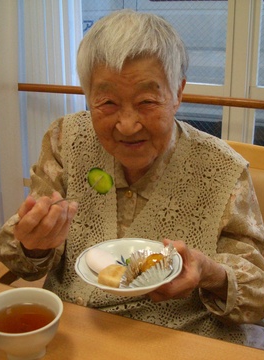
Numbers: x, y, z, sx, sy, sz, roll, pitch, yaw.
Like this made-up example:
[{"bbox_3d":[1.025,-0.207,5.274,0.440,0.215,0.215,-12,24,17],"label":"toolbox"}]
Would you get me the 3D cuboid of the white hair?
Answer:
[{"bbox_3d":[0.002,-0.201,0.790,0.180,0.180,0.200,5,30,11],"label":"white hair"}]

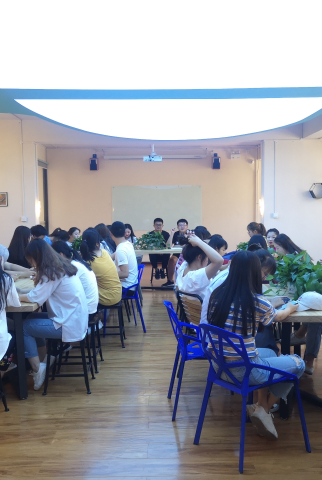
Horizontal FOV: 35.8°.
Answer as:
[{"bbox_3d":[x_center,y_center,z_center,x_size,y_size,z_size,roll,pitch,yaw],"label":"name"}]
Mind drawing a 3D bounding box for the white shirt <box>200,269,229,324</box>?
[{"bbox_3d":[0.540,0.513,3.840,0.480,0.600,0.460,-1,4,-6],"label":"white shirt"}]

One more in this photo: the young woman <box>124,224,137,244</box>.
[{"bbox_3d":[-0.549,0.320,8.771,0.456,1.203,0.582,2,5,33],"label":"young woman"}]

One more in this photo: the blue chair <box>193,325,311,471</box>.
[{"bbox_3d":[0.549,0.906,3.116,0.563,0.791,0.538,-3,5,-33],"label":"blue chair"}]

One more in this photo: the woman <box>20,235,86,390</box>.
[{"bbox_3d":[-0.886,0.614,4.162,0.553,1.261,0.456,0,4,5],"label":"woman"}]

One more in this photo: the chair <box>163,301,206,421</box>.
[{"bbox_3d":[0.335,0.888,3.830,0.590,0.800,0.530,-1,4,-2],"label":"chair"}]

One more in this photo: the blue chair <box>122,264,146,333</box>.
[{"bbox_3d":[-0.526,0.763,6.435,0.570,0.820,0.530,-2,4,-19],"label":"blue chair"}]

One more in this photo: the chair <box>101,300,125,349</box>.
[{"bbox_3d":[-0.576,0.927,5.514,0.399,0.448,0.399,-1,4,-2],"label":"chair"}]

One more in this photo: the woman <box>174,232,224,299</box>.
[{"bbox_3d":[0.472,0.564,4.384,0.621,1.290,0.485,-3,5,-35],"label":"woman"}]

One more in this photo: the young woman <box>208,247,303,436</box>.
[{"bbox_3d":[0.654,0.723,3.366,0.690,1.300,0.480,-3,5,-39],"label":"young woman"}]

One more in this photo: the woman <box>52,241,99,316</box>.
[{"bbox_3d":[-0.950,0.618,4.850,0.700,1.220,0.460,0,4,7],"label":"woman"}]

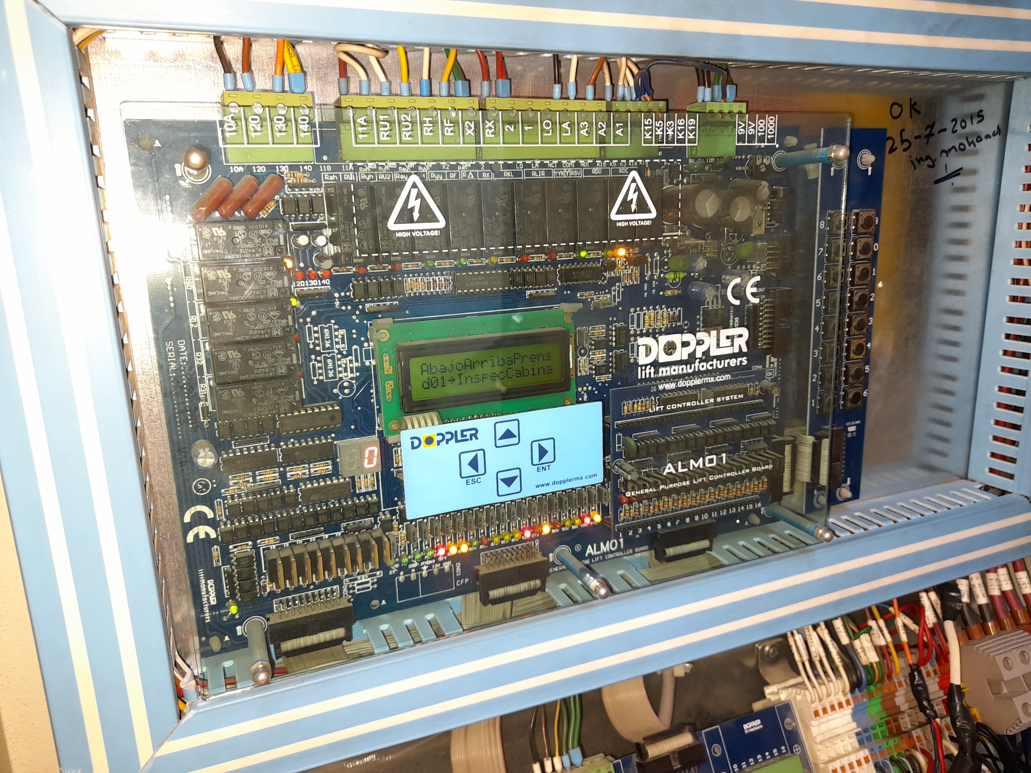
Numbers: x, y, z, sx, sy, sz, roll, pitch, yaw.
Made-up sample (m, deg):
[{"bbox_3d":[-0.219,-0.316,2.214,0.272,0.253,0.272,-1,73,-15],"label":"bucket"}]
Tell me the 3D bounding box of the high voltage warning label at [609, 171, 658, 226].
[{"bbox_3d":[0.047,-0.075,0.296,0.021,0.021,0.001,-7,12,-22],"label":"high voltage warning label"}]

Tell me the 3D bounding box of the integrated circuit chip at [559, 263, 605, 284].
[{"bbox_3d":[0.028,-0.049,0.323,0.020,0.008,0.005,-7,12,-22],"label":"integrated circuit chip"}]

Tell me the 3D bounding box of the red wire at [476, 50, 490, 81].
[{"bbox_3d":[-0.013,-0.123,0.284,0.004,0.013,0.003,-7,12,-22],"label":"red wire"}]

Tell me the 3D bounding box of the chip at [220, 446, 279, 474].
[{"bbox_3d":[-0.103,0.029,0.288,0.020,0.008,0.004,-7,13,-21],"label":"chip"}]

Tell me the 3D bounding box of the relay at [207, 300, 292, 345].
[{"bbox_3d":[-0.095,-0.024,0.267,0.029,0.013,0.020,-7,12,-22],"label":"relay"}]

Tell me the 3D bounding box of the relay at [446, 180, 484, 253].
[{"bbox_3d":[-0.023,-0.064,0.290,0.013,0.029,0.020,-7,12,-22],"label":"relay"}]

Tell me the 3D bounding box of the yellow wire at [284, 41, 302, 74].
[{"bbox_3d":[-0.078,-0.115,0.260,0.005,0.011,0.003,-15,16,-20],"label":"yellow wire"}]

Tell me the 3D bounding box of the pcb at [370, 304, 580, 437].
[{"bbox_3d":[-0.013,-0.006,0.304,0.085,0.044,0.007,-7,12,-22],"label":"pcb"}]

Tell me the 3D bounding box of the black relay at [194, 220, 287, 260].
[{"bbox_3d":[-0.098,-0.052,0.266,0.029,0.013,0.020,-7,13,-21],"label":"black relay"}]

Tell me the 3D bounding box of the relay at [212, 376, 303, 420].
[{"bbox_3d":[-0.093,0.003,0.272,0.029,0.013,0.020,-7,12,-22],"label":"relay"}]

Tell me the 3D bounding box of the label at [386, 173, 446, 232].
[{"bbox_3d":[-0.035,-0.064,0.263,0.021,0.021,0.001,-7,12,-22],"label":"label"}]

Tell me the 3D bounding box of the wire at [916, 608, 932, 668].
[{"bbox_3d":[0.219,0.134,0.398,0.007,0.032,0.006,-7,13,-21],"label":"wire"}]

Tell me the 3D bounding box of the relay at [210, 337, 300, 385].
[{"bbox_3d":[-0.096,-0.010,0.275,0.029,0.013,0.020,-7,13,-21],"label":"relay"}]

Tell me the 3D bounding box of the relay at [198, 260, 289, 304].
[{"bbox_3d":[-0.097,-0.038,0.269,0.029,0.013,0.020,-7,13,-21],"label":"relay"}]

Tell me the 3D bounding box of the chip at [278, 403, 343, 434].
[{"bbox_3d":[-0.081,0.013,0.294,0.023,0.008,0.004,-7,13,-21],"label":"chip"}]

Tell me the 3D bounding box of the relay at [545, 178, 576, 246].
[{"bbox_3d":[0.014,-0.070,0.309,0.013,0.029,0.020,-7,13,-21],"label":"relay"}]

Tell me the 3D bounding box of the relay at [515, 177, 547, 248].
[{"bbox_3d":[0.002,-0.068,0.300,0.013,0.029,0.020,-7,12,-22],"label":"relay"}]

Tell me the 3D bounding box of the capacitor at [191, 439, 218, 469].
[{"bbox_3d":[-0.116,0.026,0.278,0.008,0.008,0.012,-9,13,-27],"label":"capacitor"}]

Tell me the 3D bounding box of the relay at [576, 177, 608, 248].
[{"bbox_3d":[0.027,-0.071,0.310,0.013,0.029,0.020,-7,12,-22],"label":"relay"}]

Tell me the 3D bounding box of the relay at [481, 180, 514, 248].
[{"bbox_3d":[-0.010,-0.066,0.295,0.013,0.029,0.020,-7,12,-22],"label":"relay"}]

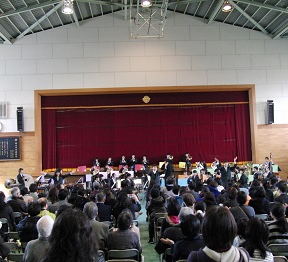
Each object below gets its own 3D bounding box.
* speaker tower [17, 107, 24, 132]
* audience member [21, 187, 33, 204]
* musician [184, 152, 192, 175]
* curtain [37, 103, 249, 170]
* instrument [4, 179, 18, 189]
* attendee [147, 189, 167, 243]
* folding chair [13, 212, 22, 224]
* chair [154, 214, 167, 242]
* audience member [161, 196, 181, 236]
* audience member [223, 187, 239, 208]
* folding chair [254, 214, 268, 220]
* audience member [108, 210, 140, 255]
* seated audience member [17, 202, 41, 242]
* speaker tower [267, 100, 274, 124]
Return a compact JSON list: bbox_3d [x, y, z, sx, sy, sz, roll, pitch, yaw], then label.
[{"bbox_3d":[-7.036,-0.645,22.507,0.280,1.400,0.350,-2,2,-3],"label":"speaker tower"},{"bbox_3d":[-2.889,2.076,9.944,0.470,1.250,0.720,-2,-2,-3],"label":"audience member"},{"bbox_3d":[2.040,1.860,18.700,0.480,1.600,0.400,0,-4,-28],"label":"musician"},{"bbox_3d":[0.222,0.319,22.944,12.130,3.570,0.300,-2,-2,-3],"label":"curtain"},{"bbox_3d":[-6.478,2.548,19.124,0.600,0.480,0.450,-2,-3,-3],"label":"instrument"},{"bbox_3d":[0.280,1.870,8.822,0.480,1.260,0.780,-2,-3,-6],"label":"attendee"},{"bbox_3d":[-3.081,2.311,9.450,0.440,0.770,0.470,-2,-3,-3],"label":"folding chair"},{"bbox_3d":[0.407,2.131,8.450,0.440,0.770,0.470,-2,-3,-3],"label":"chair"},{"bbox_3d":[0.537,1.846,7.309,0.480,1.260,0.720,-2,-2,-3],"label":"audience member"},{"bbox_3d":[1.789,1.815,8.150,0.460,1.270,0.740,-2,-3,-3],"label":"audience member"},{"bbox_3d":[2.235,2.035,7.900,0.440,0.770,0.470,-2,-3,-3],"label":"folding chair"},{"bbox_3d":[-0.268,1.813,5.920,0.510,1.260,0.740,-2,-2,-3],"label":"audience member"},{"bbox_3d":[-2.033,1.932,7.335,0.520,1.260,0.720,-2,-2,-3],"label":"seated audience member"},{"bbox_3d":[7.262,-1.063,22.582,0.340,1.330,0.340,-2,-2,-3],"label":"speaker tower"}]

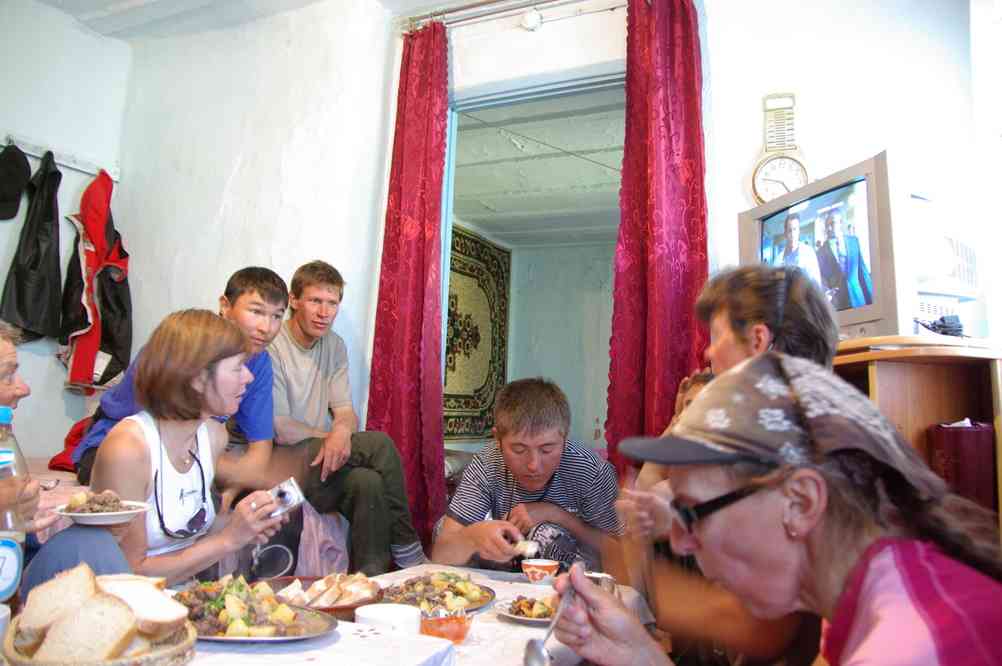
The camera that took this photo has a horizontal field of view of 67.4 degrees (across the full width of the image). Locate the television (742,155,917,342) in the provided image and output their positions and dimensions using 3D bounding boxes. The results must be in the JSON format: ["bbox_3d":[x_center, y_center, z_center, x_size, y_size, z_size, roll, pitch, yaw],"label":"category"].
[{"bbox_3d":[1.078,-0.174,2.190,0.450,0.465,0.595,4,-8,-18],"label":"television"}]

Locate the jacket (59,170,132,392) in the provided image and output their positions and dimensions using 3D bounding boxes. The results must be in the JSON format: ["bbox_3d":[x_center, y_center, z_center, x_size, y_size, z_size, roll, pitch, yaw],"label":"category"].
[{"bbox_3d":[-1.668,-0.218,3.090,0.140,0.899,0.250,-2,-8,23],"label":"jacket"}]

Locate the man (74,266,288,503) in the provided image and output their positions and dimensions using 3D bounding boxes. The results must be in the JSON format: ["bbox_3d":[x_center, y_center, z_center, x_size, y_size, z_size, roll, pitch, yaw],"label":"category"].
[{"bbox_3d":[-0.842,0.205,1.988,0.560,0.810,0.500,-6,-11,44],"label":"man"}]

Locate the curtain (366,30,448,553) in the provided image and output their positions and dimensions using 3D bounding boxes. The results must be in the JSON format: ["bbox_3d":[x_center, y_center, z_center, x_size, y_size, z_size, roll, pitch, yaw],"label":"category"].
[{"bbox_3d":[-0.341,-0.208,2.902,0.305,2.119,0.130,-2,-8,21],"label":"curtain"}]

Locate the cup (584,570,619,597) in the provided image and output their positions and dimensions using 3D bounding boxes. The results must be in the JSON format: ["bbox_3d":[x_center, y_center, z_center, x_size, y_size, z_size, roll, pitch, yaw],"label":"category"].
[{"bbox_3d":[0.204,0.533,1.573,0.090,0.058,0.090,1,-8,0],"label":"cup"}]

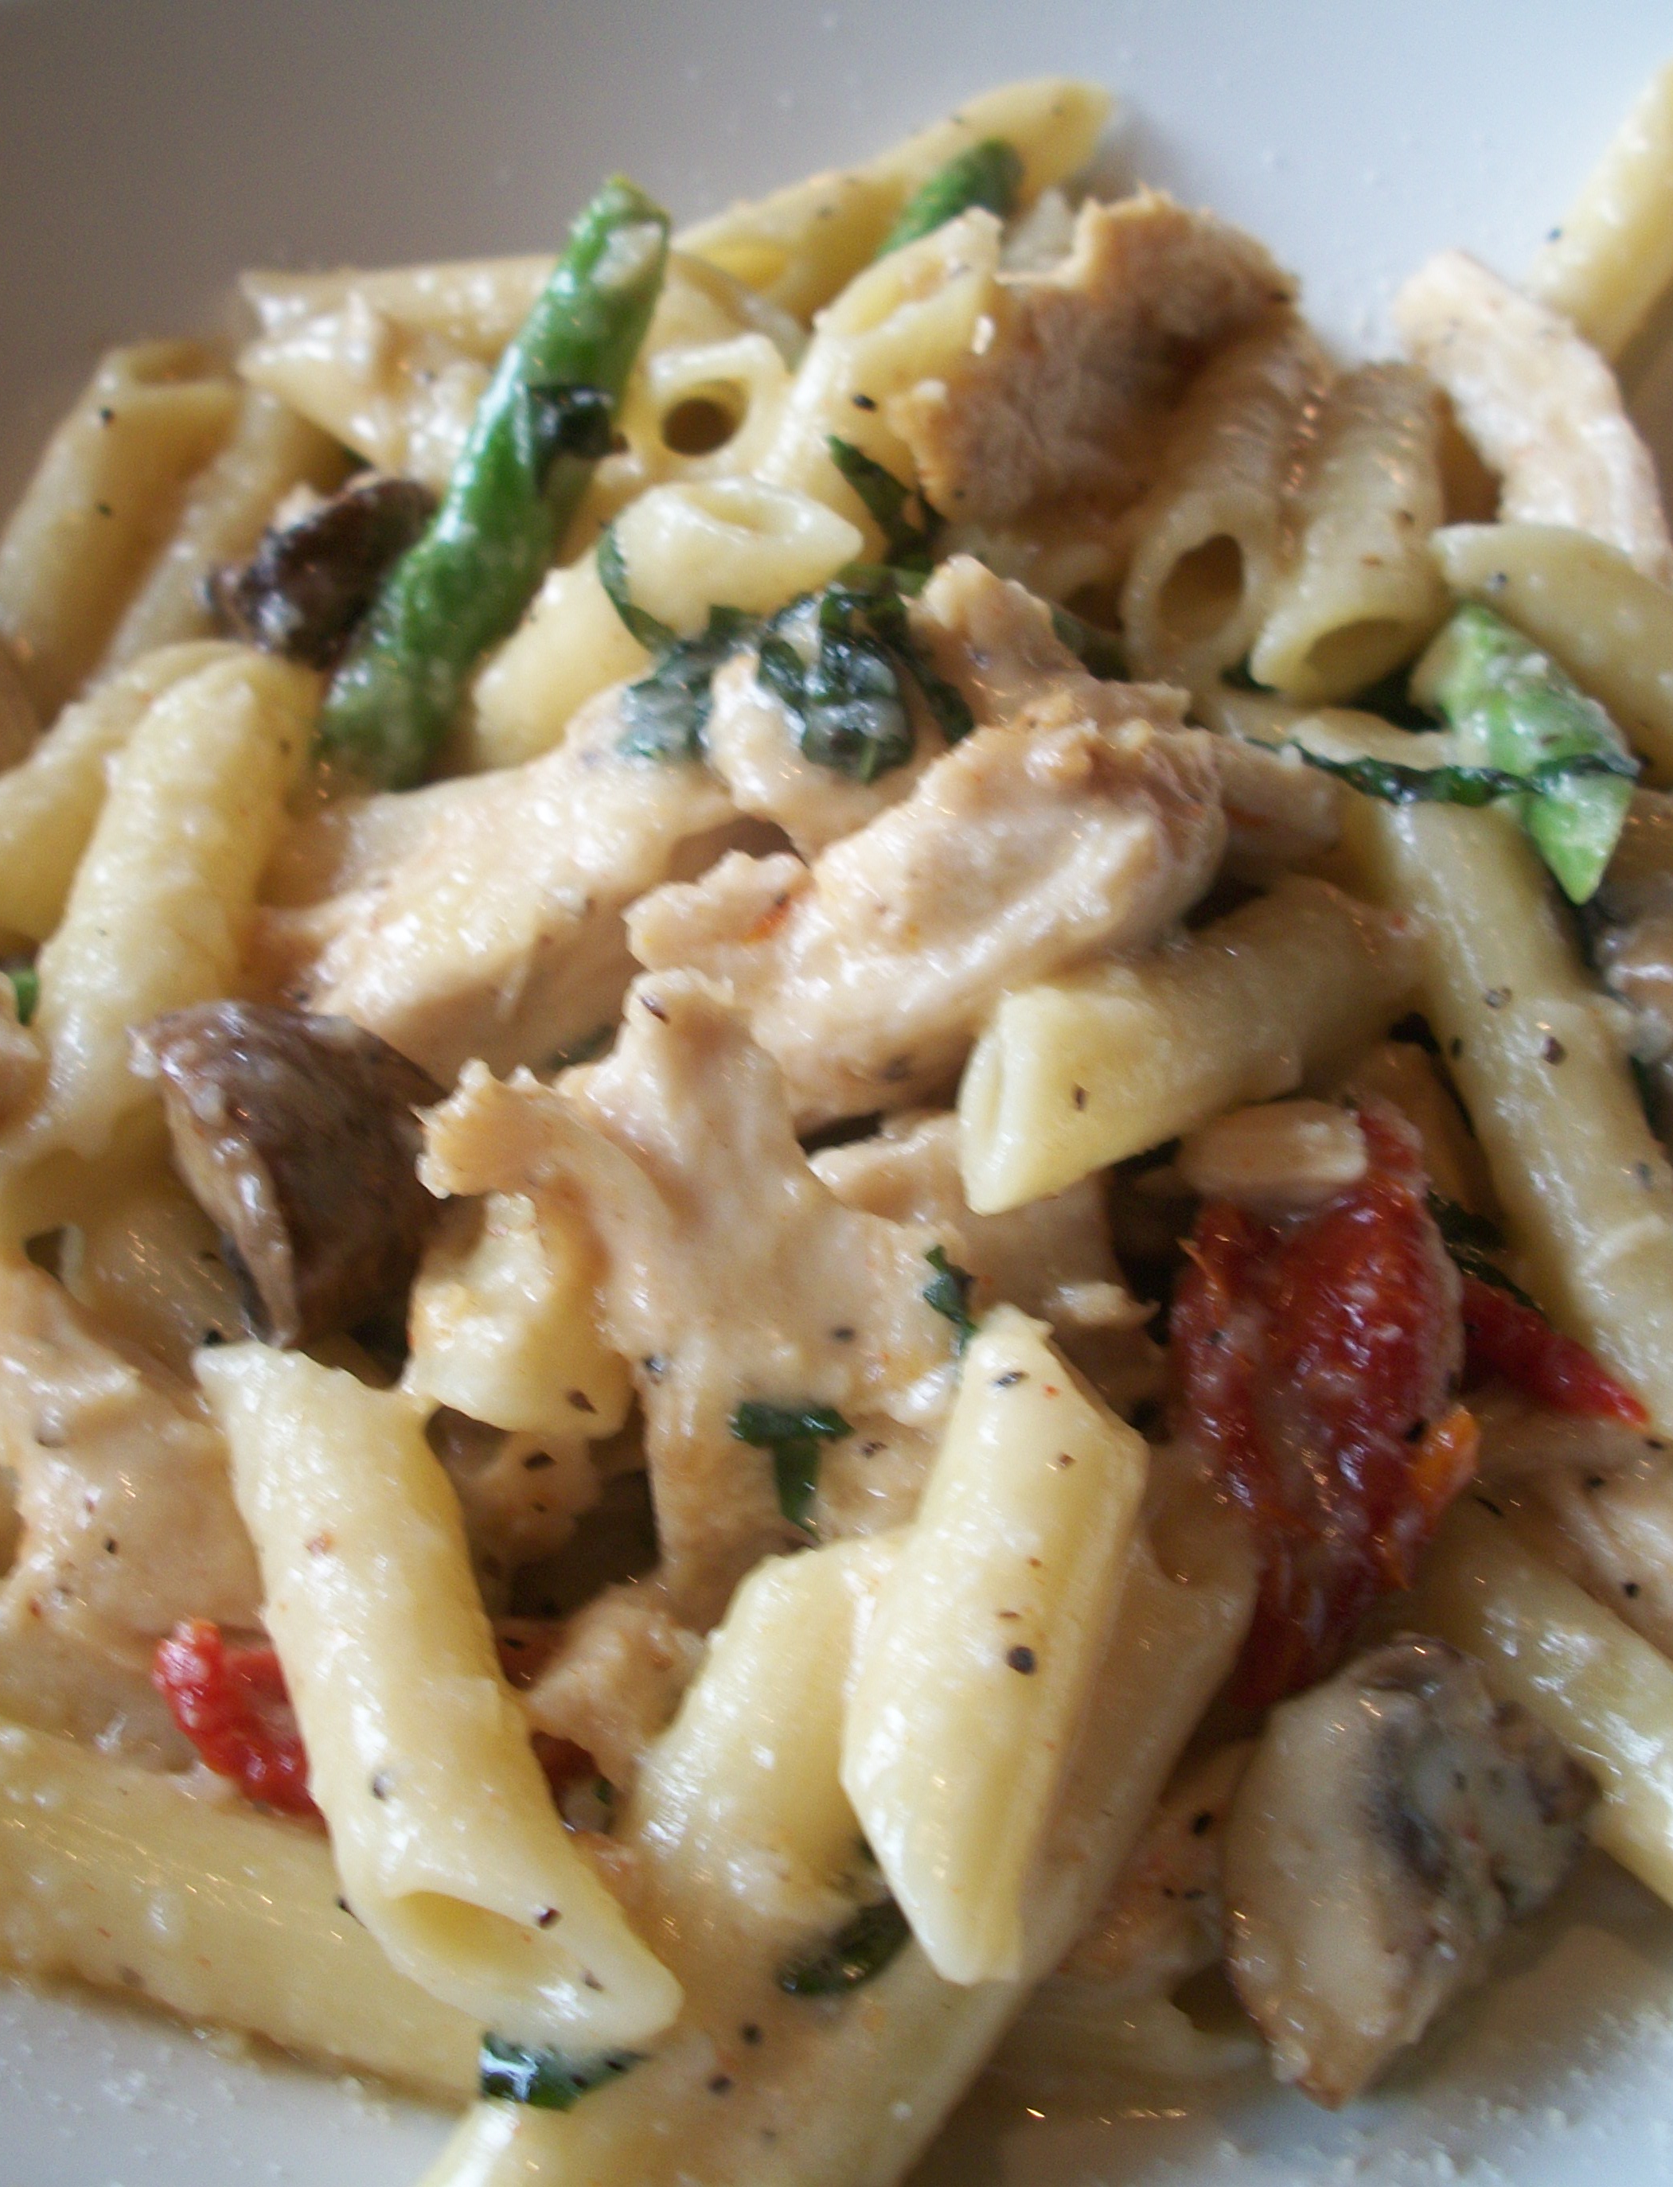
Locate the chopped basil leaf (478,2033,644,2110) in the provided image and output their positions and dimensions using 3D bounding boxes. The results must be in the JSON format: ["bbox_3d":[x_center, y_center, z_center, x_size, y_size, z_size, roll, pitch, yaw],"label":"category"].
[{"bbox_3d":[-0.015,0.052,0.157,0.009,0.003,0.005,-2,50,-2],"label":"chopped basil leaf"}]

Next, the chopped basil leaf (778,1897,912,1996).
[{"bbox_3d":[0.001,0.047,0.162,0.008,0.003,0.004,-25,54,-19],"label":"chopped basil leaf"}]

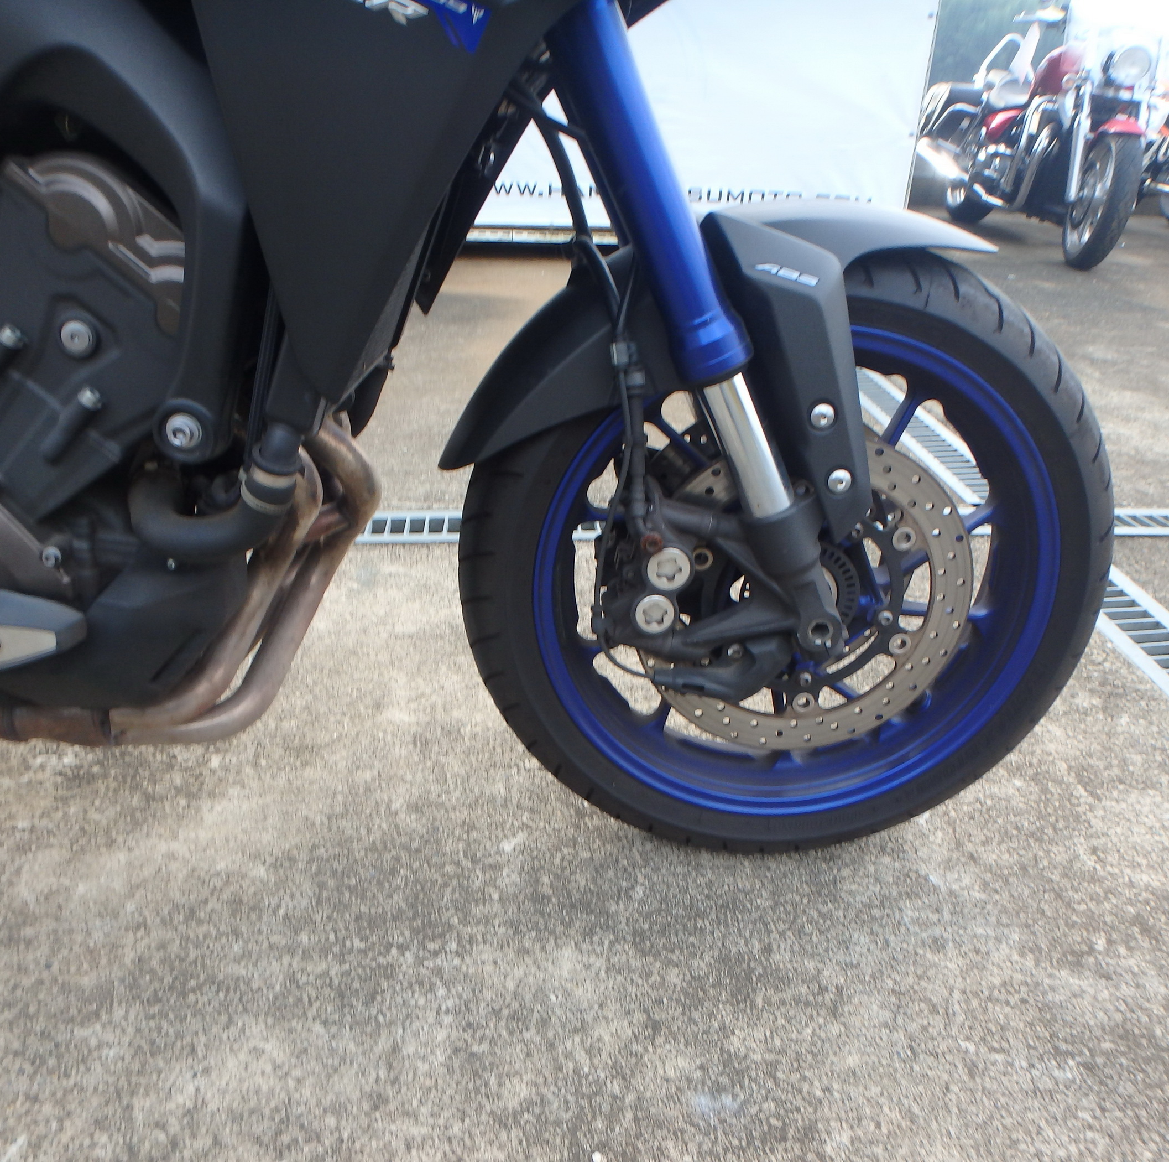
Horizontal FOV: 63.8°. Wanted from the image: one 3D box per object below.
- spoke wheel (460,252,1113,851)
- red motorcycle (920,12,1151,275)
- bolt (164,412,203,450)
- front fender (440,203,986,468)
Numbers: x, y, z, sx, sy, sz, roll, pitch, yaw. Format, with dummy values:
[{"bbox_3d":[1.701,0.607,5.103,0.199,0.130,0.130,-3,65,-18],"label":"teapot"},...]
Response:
[{"bbox_3d":[0.186,-0.006,0.874,0.600,0.600,0.120,0,21,-3],"label":"spoke wheel"},{"bbox_3d":[2.553,-2.516,5.195,0.900,1.230,2.400,2,27,1],"label":"red motorcycle"},{"bbox_3d":[-0.269,-0.100,0.630,0.025,0.025,0.016,0,21,-4],"label":"bolt"},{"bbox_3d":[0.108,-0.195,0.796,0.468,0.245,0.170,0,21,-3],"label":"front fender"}]

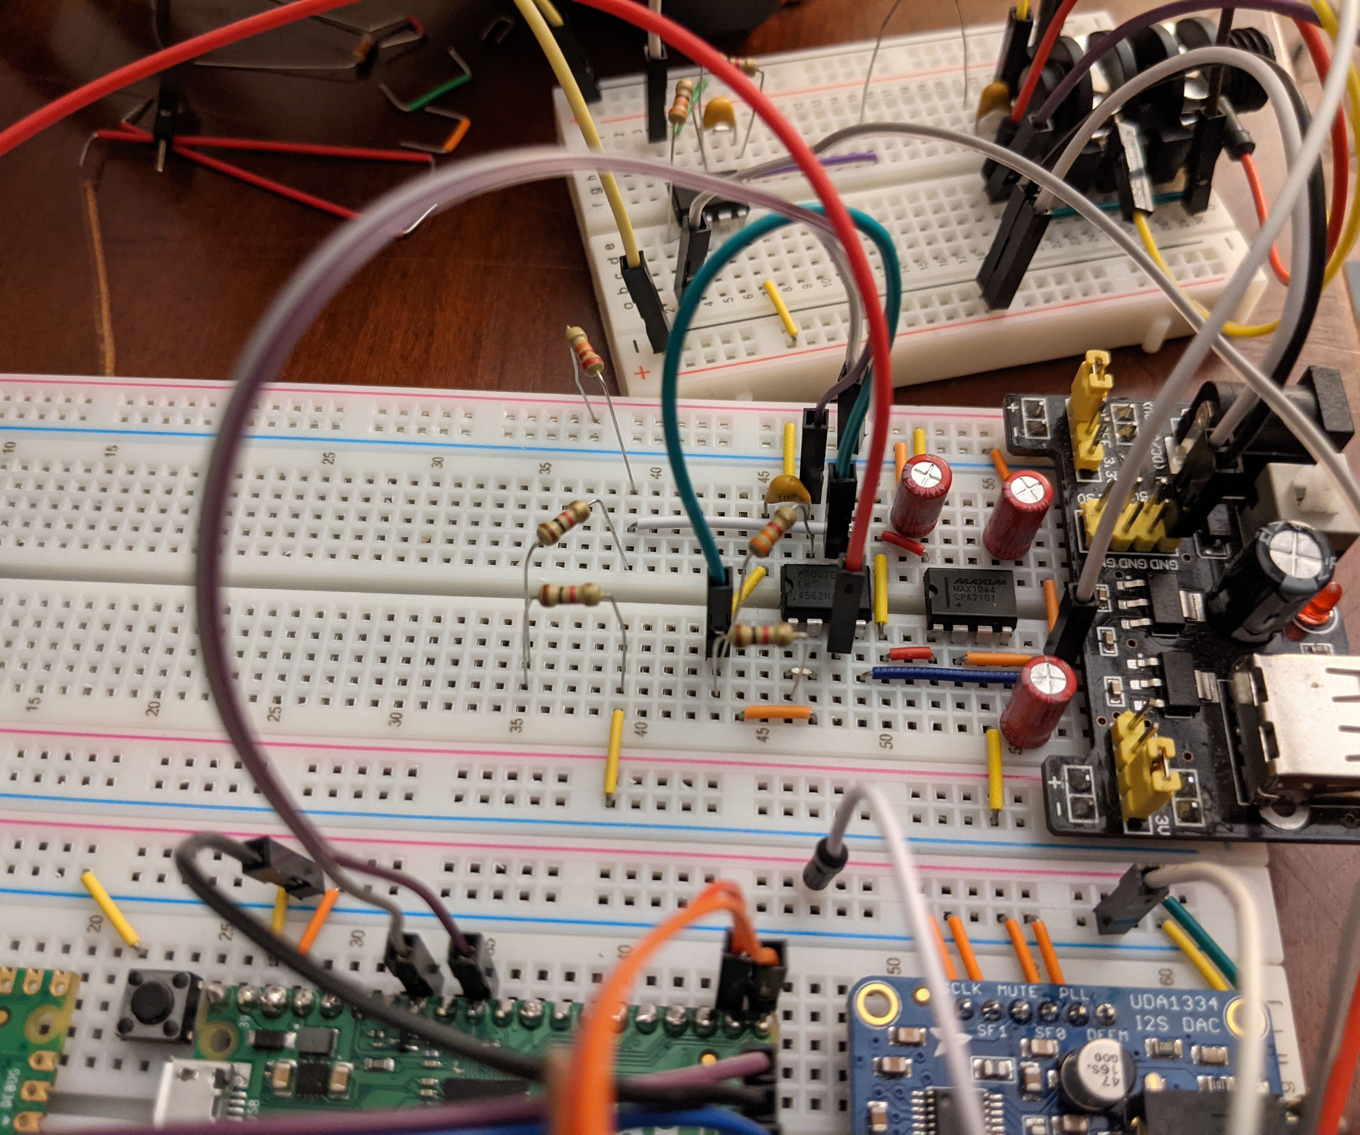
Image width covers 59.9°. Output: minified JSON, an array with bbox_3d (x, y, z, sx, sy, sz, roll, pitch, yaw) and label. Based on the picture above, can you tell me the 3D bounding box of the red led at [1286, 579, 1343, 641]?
[{"bbox_3d":[0.067,0.004,0.123,0.004,0.005,0.004,2,59,0],"label":"red led"}]

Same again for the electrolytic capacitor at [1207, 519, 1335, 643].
[{"bbox_3d":[0.060,0.002,0.120,0.008,0.012,0.008,2,59,0],"label":"electrolytic capacitor"}]

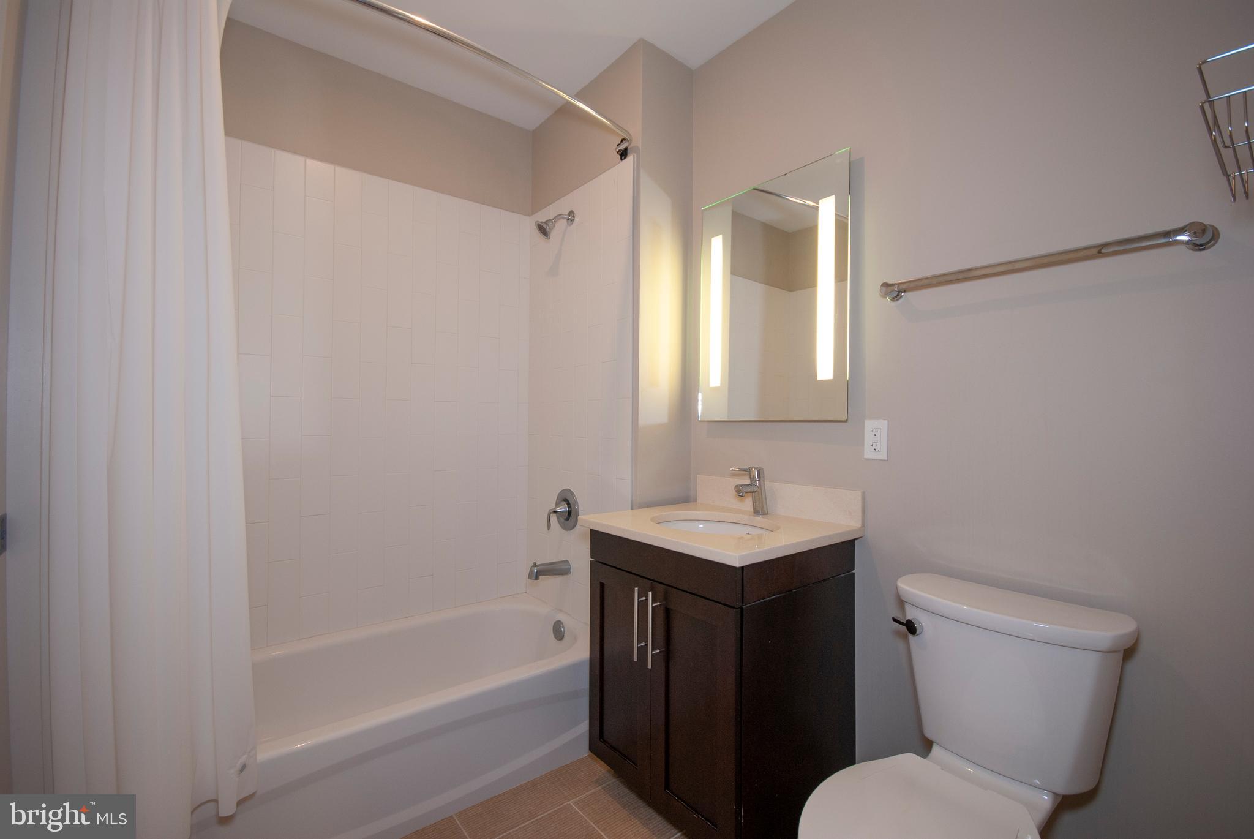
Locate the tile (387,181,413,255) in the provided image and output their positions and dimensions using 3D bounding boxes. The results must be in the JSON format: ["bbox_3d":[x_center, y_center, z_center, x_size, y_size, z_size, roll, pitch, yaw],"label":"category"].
[{"bbox_3d":[-0.960,-0.848,2.218,0.098,0.305,0.009,1,-1,-36],"label":"tile"}]

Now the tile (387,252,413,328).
[{"bbox_3d":[-0.969,-0.545,2.235,0.098,0.307,0.010,1,-1,-38],"label":"tile"}]

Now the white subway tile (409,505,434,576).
[{"bbox_3d":[-0.891,0.528,2.271,0.098,0.306,0.010,1,-1,-37],"label":"white subway tile"}]

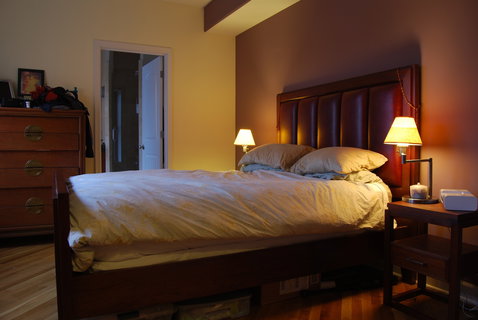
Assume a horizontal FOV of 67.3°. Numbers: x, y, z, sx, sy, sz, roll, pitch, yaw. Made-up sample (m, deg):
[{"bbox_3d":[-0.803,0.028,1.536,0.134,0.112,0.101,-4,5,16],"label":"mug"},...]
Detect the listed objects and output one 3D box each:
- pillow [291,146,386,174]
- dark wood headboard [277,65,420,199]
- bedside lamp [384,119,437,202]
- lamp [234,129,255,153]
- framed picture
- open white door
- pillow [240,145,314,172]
[{"bbox_3d":[0.741,-0.003,2.683,0.463,0.189,0.614,-1,3,-28],"label":"pillow"},{"bbox_3d":[0.824,0.077,3.178,0.080,1.493,1.635,-1,3,-28],"label":"dark wood headboard"},{"bbox_3d":[1.037,0.009,2.155,0.402,0.496,0.246,-1,3,-28],"label":"bedside lamp"},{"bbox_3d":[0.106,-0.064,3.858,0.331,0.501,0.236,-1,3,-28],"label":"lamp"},{"bbox_3d":[-2.170,-0.802,3.756,0.236,0.288,0.024,-1,3,-28],"label":"framed picture"},{"bbox_3d":[-1.162,-0.277,4.814,0.038,2.037,0.699,-1,3,-34],"label":"open white door"},{"bbox_3d":[0.356,-0.038,3.392,0.463,0.208,0.643,-1,3,-28],"label":"pillow"}]

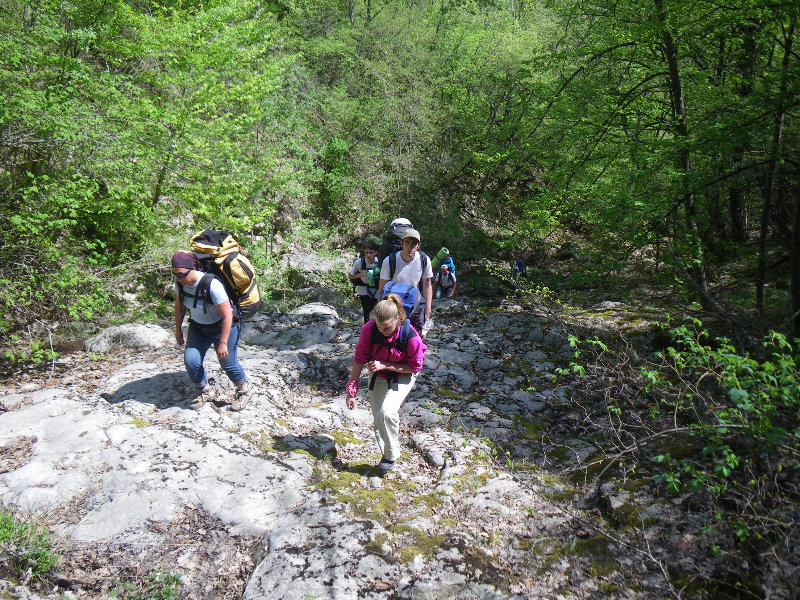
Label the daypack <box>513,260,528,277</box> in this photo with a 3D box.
[{"bbox_3d":[3.724,-0.974,20.000,0.300,0.480,0.380,-13,19,-42],"label":"daypack"}]

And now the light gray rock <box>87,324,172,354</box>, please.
[{"bbox_3d":[-3.116,0.446,7.400,1.000,0.290,0.620,-3,14,-12],"label":"light gray rock"}]

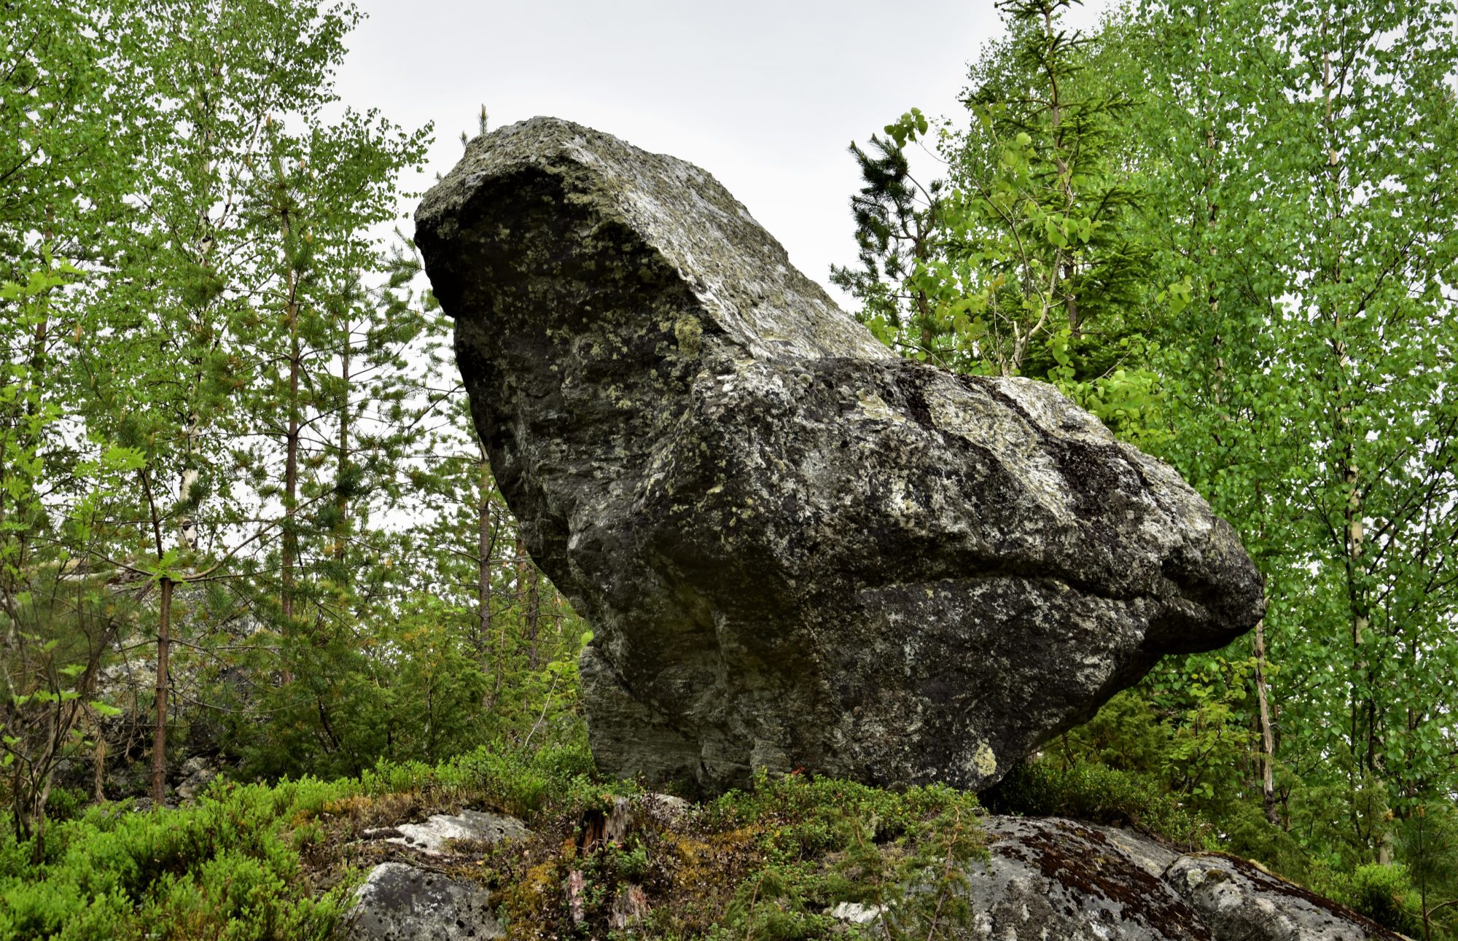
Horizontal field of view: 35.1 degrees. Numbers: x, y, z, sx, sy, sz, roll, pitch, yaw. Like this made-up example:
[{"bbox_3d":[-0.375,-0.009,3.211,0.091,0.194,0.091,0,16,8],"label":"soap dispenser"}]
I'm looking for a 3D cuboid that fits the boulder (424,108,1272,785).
[{"bbox_3d":[0.414,-0.042,8.600,3.050,2.500,2.300,2,-9,-12],"label":"boulder"}]

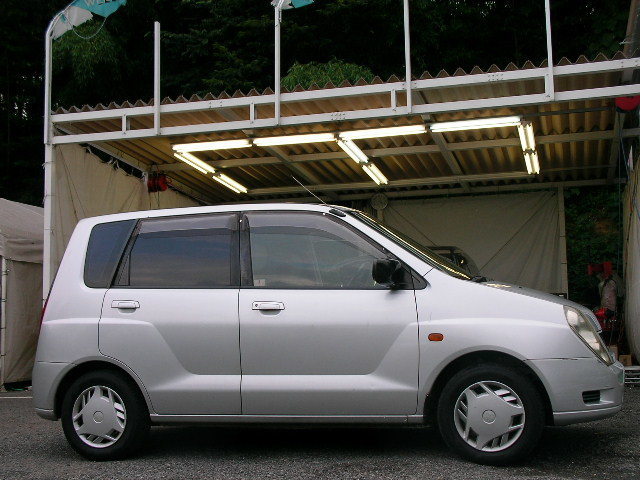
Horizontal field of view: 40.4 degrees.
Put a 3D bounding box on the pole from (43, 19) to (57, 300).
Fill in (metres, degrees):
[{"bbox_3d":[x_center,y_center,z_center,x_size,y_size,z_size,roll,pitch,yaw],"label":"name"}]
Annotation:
[{"bbox_3d":[-3.648,-0.428,11.613,0.110,5.156,0.120,-3,-7,15],"label":"pole"}]

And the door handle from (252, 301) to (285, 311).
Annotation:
[{"bbox_3d":[-0.309,0.400,5.267,0.185,0.056,0.045,-3,-7,15],"label":"door handle"}]

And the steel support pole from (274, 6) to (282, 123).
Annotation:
[{"bbox_3d":[-0.524,-2.194,10.879,0.060,1.516,0.060,-3,-7,15],"label":"steel support pole"}]

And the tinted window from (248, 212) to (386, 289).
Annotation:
[{"bbox_3d":[-0.011,0.055,5.305,0.929,0.536,0.050,-3,-20,15],"label":"tinted window"}]

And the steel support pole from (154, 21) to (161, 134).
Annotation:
[{"bbox_3d":[-2.115,-2.113,11.320,0.060,1.510,0.060,-3,-7,15],"label":"steel support pole"}]

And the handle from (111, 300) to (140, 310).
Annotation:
[{"bbox_3d":[-1.232,0.415,5.523,0.180,0.056,0.045,-3,-7,15],"label":"handle"}]

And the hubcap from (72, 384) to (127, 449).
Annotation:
[{"bbox_3d":[-1.395,1.120,5.535,0.389,0.389,0.060,-3,-7,15],"label":"hubcap"}]

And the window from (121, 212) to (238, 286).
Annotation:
[{"bbox_3d":[-0.900,0.082,5.555,0.859,0.507,0.050,-3,-20,15],"label":"window"}]

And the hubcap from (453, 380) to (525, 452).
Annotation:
[{"bbox_3d":[0.956,0.998,4.893,0.389,0.389,0.060,-3,-7,15],"label":"hubcap"}]

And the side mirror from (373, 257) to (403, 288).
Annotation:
[{"bbox_3d":[0.390,0.188,5.019,0.130,0.155,0.190,-3,-7,15],"label":"side mirror"}]

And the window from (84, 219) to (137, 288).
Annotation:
[{"bbox_3d":[-1.375,0.094,5.689,0.324,0.468,0.050,-3,-20,15],"label":"window"}]

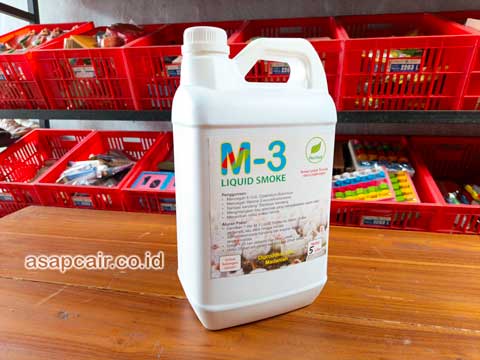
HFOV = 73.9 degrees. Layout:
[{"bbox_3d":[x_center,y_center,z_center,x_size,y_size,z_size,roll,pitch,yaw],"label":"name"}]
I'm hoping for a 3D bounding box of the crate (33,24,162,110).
[{"bbox_3d":[-0.601,-0.550,1.559,0.410,0.280,0.504,2,35,10],"label":"crate"}]

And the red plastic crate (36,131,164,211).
[{"bbox_3d":[-0.651,-0.004,1.653,0.410,0.280,0.504,2,36,10],"label":"red plastic crate"}]

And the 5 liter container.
[{"bbox_3d":[0.013,-0.009,0.381,0.170,0.303,0.132,-4,10,-20],"label":"5 liter container"}]

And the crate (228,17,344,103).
[{"bbox_3d":[0.206,-0.517,1.418,0.410,0.280,0.504,2,35,10],"label":"crate"}]

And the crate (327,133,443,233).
[{"bbox_3d":[0.559,0.045,1.442,0.410,0.280,0.504,2,36,10],"label":"crate"}]

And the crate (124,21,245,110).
[{"bbox_3d":[-0.197,-0.534,1.488,0.410,0.280,0.504,2,35,10],"label":"crate"}]

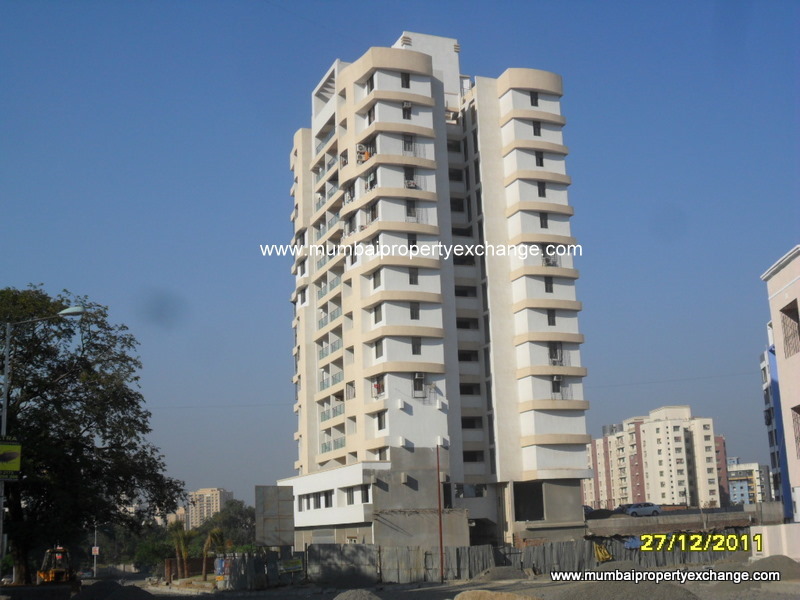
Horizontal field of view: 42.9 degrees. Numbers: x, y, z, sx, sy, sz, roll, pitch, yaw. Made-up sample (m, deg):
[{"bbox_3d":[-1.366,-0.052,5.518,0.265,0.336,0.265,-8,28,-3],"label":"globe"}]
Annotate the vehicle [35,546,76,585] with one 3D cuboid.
[{"bbox_3d":[-29.219,22.695,86.500,2.300,3.000,5.600,5,-15,-27],"label":"vehicle"}]

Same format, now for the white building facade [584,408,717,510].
[{"bbox_3d":[74.486,48.967,307.485,21.500,29.547,50.000,0,-13,-7],"label":"white building facade"}]

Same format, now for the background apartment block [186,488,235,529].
[{"bbox_3d":[-188.465,215.526,1017.714,34.000,50.949,27.000,-5,-13,15],"label":"background apartment block"}]

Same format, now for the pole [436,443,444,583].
[{"bbox_3d":[2.784,14.910,71.057,0.150,9.429,0.150,-2,-13,0],"label":"pole"}]

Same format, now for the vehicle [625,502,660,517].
[{"bbox_3d":[28.734,24.758,120.000,4.150,1.500,1.680,-2,-13,2],"label":"vehicle"}]

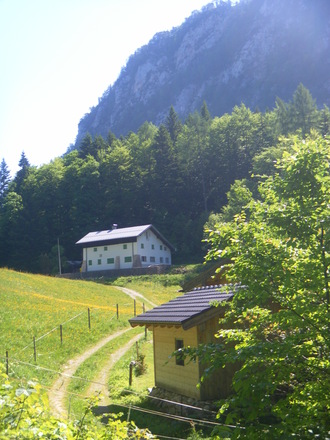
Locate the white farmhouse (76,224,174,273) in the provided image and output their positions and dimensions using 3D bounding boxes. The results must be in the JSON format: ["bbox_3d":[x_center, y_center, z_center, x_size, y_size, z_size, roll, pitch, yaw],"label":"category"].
[{"bbox_3d":[-8.320,5.970,135.170,17.260,9.260,11.730,-8,-10,38],"label":"white farmhouse"}]

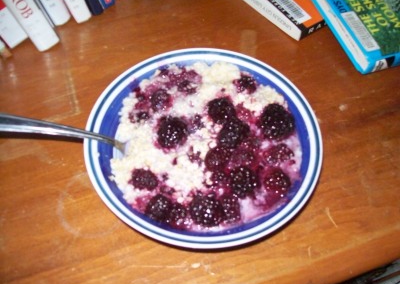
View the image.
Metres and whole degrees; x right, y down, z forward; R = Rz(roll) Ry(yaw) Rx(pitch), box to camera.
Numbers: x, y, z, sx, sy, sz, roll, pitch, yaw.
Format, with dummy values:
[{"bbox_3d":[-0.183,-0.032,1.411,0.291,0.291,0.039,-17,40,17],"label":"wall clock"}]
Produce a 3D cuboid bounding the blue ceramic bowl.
[{"bbox_3d":[0.002,0.005,0.326,0.174,0.045,0.174,3,57,0],"label":"blue ceramic bowl"}]

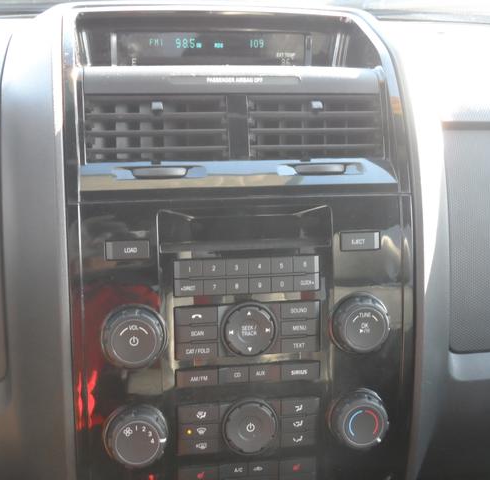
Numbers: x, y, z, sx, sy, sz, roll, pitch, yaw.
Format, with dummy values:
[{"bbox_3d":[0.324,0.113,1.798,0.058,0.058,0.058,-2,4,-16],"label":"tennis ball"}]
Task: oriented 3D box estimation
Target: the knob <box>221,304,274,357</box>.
[{"bbox_3d":[0.003,0.071,0.603,0.043,0.043,0.015,-1,8,-8],"label":"knob"}]

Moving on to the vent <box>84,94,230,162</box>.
[{"bbox_3d":[-0.071,-0.090,0.610,0.115,0.052,0.025,-1,-3,-8],"label":"vent"}]

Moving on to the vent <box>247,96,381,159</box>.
[{"bbox_3d":[0.059,-0.093,0.631,0.112,0.052,0.025,-1,-3,-8],"label":"vent"}]

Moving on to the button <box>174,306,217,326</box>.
[{"bbox_3d":[-0.038,0.061,0.601,0.034,0.015,0.005,-1,8,-8],"label":"button"}]

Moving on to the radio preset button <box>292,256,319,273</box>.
[{"bbox_3d":[0.049,0.020,0.607,0.021,0.013,0.005,-1,8,-8],"label":"radio preset button"}]

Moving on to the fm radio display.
[{"bbox_3d":[-0.030,-0.165,0.660,0.166,0.031,0.010,-1,0,-8],"label":"fm radio display"}]

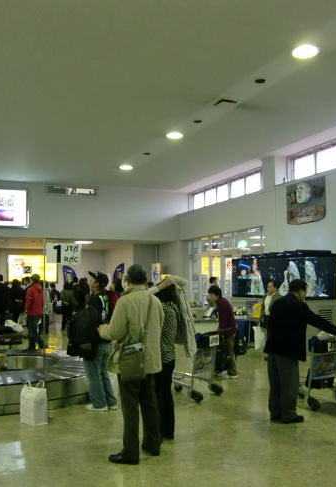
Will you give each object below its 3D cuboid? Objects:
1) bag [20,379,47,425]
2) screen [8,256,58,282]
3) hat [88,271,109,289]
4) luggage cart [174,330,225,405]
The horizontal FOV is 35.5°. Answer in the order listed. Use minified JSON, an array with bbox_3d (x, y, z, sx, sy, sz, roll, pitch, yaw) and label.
[{"bbox_3d":[-1.516,1.805,5.988,0.230,0.480,0.200,4,-6,-44],"label":"bag"},{"bbox_3d":[-7.038,1.303,27.400,2.500,1.450,0.150,2,-4,-22],"label":"screen"},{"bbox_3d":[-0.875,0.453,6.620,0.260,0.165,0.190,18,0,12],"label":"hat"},{"bbox_3d":[0.284,1.664,7.342,0.860,0.950,0.600,-3,-5,33],"label":"luggage cart"}]

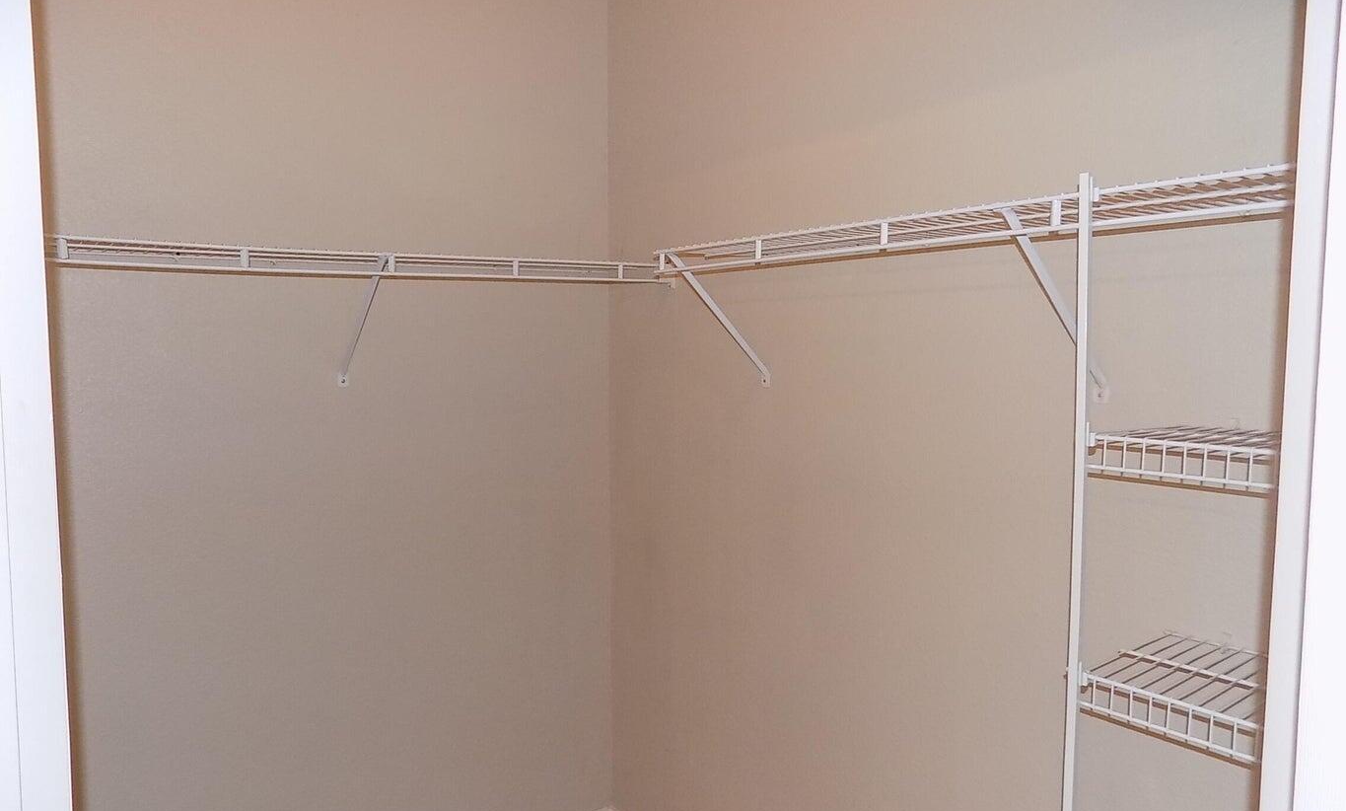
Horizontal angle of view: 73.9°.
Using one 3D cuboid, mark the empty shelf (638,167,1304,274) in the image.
[{"bbox_3d":[0.494,-0.292,1.562,0.305,0.050,1.372,-4,5,-38],"label":"empty shelf"}]

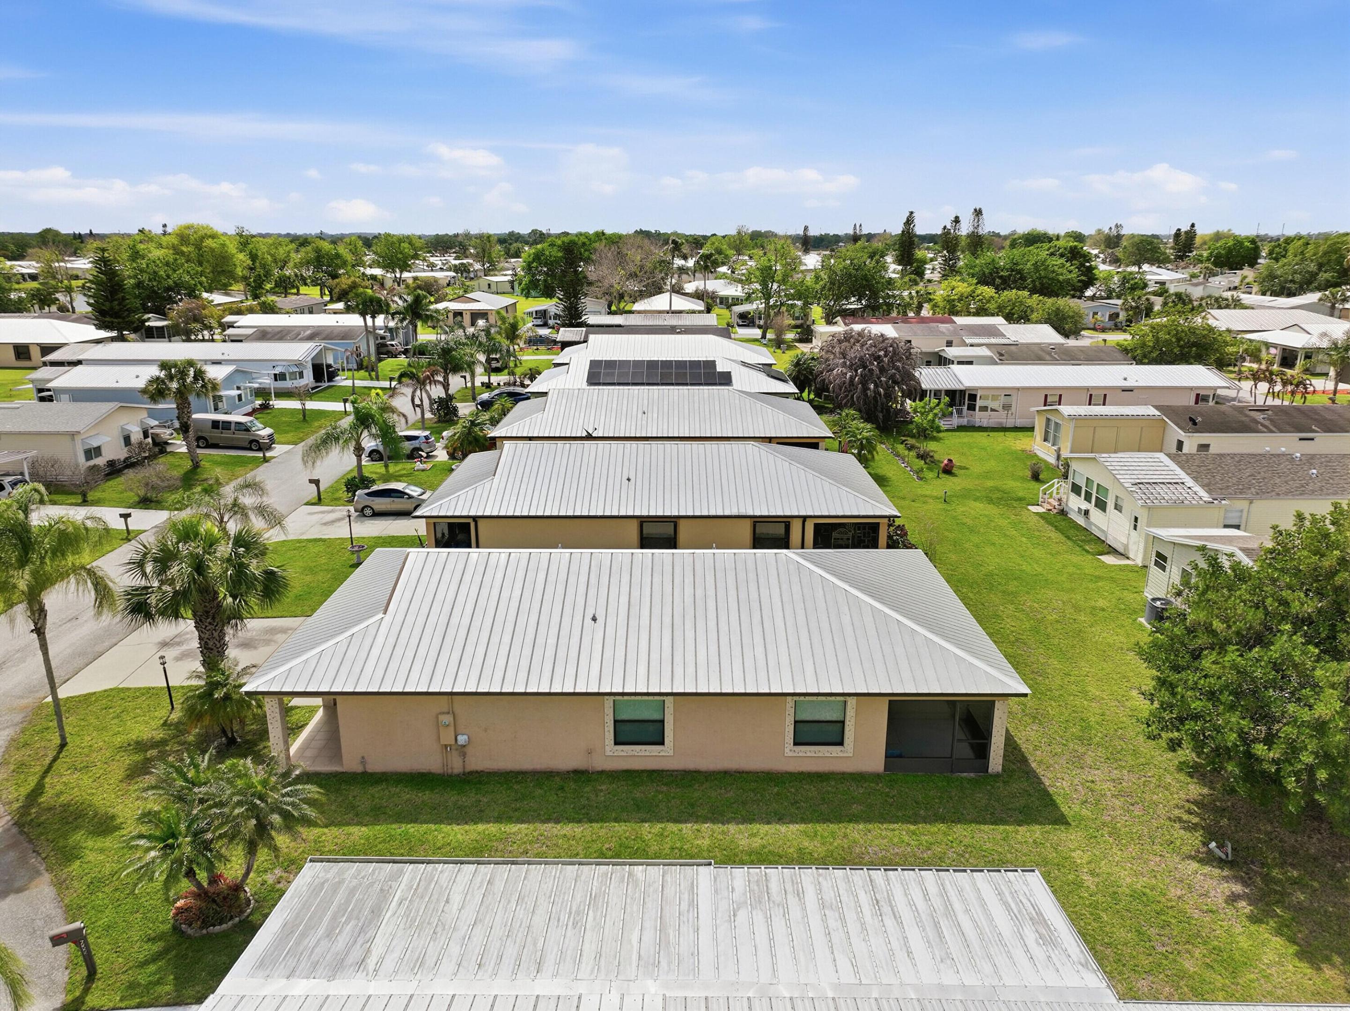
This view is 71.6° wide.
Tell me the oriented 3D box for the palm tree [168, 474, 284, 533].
[{"bbox_3d":[-18.325,1.047,38.349,4.500,4.574,4.500,0,16,0],"label":"palm tree"}]

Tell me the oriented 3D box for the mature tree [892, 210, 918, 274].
[{"bbox_3d":[65.575,-73.384,265.050,6.200,20.000,6.000,0,16,0],"label":"mature tree"}]

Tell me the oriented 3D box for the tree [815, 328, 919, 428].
[{"bbox_3d":[14.101,-9.571,68.550,7.900,7.000,7.500,0,16,0],"label":"tree"}]

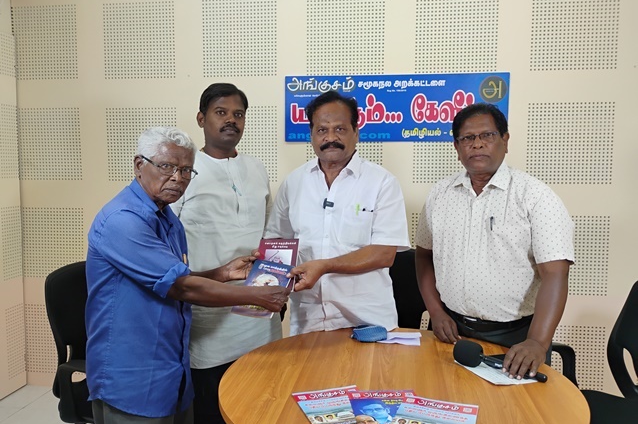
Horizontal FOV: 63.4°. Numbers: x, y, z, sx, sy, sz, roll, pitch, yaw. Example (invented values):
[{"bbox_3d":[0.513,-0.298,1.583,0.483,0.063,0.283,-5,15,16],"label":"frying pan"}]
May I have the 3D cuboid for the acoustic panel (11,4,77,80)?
[{"bbox_3d":[-1.635,-1.002,3.072,0.435,0.435,0.025,1,4,7],"label":"acoustic panel"}]

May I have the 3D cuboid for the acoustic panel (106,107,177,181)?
[{"bbox_3d":[-1.044,-0.399,3.041,0.435,0.435,0.025,1,4,7],"label":"acoustic panel"}]

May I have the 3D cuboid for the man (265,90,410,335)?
[{"bbox_3d":[0.090,0.357,2.047,0.550,1.660,0.450,2,4,16],"label":"man"}]

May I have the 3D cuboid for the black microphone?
[{"bbox_3d":[0.532,0.441,1.529,0.265,0.080,0.080,3,5,32],"label":"black microphone"}]

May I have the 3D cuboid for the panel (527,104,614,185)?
[{"bbox_3d":[1.332,-0.363,2.738,0.432,0.432,0.020,1,4,7],"label":"panel"}]

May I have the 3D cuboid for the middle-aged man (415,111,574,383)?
[{"bbox_3d":[0.611,0.411,1.832,0.520,1.590,0.460,3,5,30],"label":"middle-aged man"}]

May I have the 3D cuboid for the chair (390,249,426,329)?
[{"bbox_3d":[0.411,0.683,2.475,0.580,0.950,0.580,1,4,7],"label":"chair"}]

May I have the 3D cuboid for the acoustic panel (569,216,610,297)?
[{"bbox_3d":[1.328,0.230,2.781,0.435,0.435,0.025,1,4,7],"label":"acoustic panel"}]

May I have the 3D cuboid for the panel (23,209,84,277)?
[{"bbox_3d":[-1.641,0.187,3.162,0.435,0.435,0.025,1,4,7],"label":"panel"}]

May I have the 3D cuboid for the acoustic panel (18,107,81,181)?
[{"bbox_3d":[-1.639,-0.406,3.118,0.422,0.432,0.020,1,4,7],"label":"acoustic panel"}]

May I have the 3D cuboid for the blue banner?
[{"bbox_3d":[0.414,-0.569,2.836,1.217,0.368,0.020,1,4,7],"label":"blue banner"}]

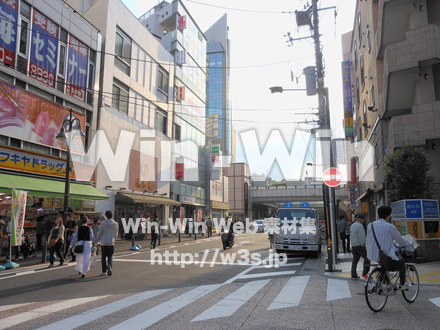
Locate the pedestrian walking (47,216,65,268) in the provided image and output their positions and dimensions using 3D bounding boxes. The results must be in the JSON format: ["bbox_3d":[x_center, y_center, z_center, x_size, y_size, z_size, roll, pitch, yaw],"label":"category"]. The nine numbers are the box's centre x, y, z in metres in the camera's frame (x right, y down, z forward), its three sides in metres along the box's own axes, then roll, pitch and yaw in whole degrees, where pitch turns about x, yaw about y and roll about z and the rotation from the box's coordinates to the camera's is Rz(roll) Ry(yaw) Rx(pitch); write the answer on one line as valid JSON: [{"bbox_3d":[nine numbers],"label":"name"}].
[{"bbox_3d":[-5.279,2.490,11.527,0.480,1.608,0.430,-3,-9,18],"label":"pedestrian walking"}]

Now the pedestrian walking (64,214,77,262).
[{"bbox_3d":[-5.475,2.680,13.118,0.470,1.717,0.450,-5,-10,28],"label":"pedestrian walking"}]

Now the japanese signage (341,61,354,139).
[{"bbox_3d":[9.838,-4.966,27.224,0.640,6.310,0.280,-2,-9,16],"label":"japanese signage"}]

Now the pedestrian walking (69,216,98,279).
[{"bbox_3d":[-3.674,2.180,9.566,0.620,1.600,0.420,1,-8,-8],"label":"pedestrian walking"}]

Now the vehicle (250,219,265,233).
[{"bbox_3d":[5.091,7.103,41.399,1.650,1.450,4.100,-2,-9,16],"label":"vehicle"}]

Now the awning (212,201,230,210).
[{"bbox_3d":[0.069,4.562,39.716,0.600,0.750,7.100,-2,-9,16],"label":"awning"}]

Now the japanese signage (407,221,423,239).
[{"bbox_3d":[6.554,2.185,11.944,0.490,0.610,0.060,-6,-10,32],"label":"japanese signage"}]

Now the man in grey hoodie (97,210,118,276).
[{"bbox_3d":[-3.066,2.146,9.785,0.550,1.749,0.420,1,-9,-6],"label":"man in grey hoodie"}]

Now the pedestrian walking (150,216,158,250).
[{"bbox_3d":[-3.269,3.362,17.905,0.460,1.680,0.460,-5,-10,32],"label":"pedestrian walking"}]

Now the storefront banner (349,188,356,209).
[{"bbox_3d":[11.505,2.909,30.903,0.620,1.750,0.150,-2,-9,16],"label":"storefront banner"}]

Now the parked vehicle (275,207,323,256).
[{"bbox_3d":[3.664,2.973,16.136,1.720,2.020,4.700,-2,-9,16],"label":"parked vehicle"}]

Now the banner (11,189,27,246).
[{"bbox_3d":[-6.673,1.754,11.821,0.120,1.820,0.580,-2,-9,16],"label":"banner"}]

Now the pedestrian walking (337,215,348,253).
[{"bbox_3d":[5.602,3.180,16.329,0.480,1.663,0.400,-3,-9,16],"label":"pedestrian walking"}]

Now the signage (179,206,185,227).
[{"bbox_3d":[-3.161,4.400,30.000,0.540,1.750,0.060,-2,-9,16],"label":"signage"}]

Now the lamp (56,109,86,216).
[{"bbox_3d":[-5.682,0.657,13.364,1.300,5.650,0.420,-2,-9,16],"label":"lamp"}]

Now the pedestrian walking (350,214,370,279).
[{"bbox_3d":[3.722,2.140,9.491,0.480,1.645,0.420,-8,-12,41],"label":"pedestrian walking"}]

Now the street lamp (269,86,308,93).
[{"bbox_3d":[2.499,-2.666,12.616,1.600,0.240,0.280,-2,-9,16],"label":"street lamp"}]

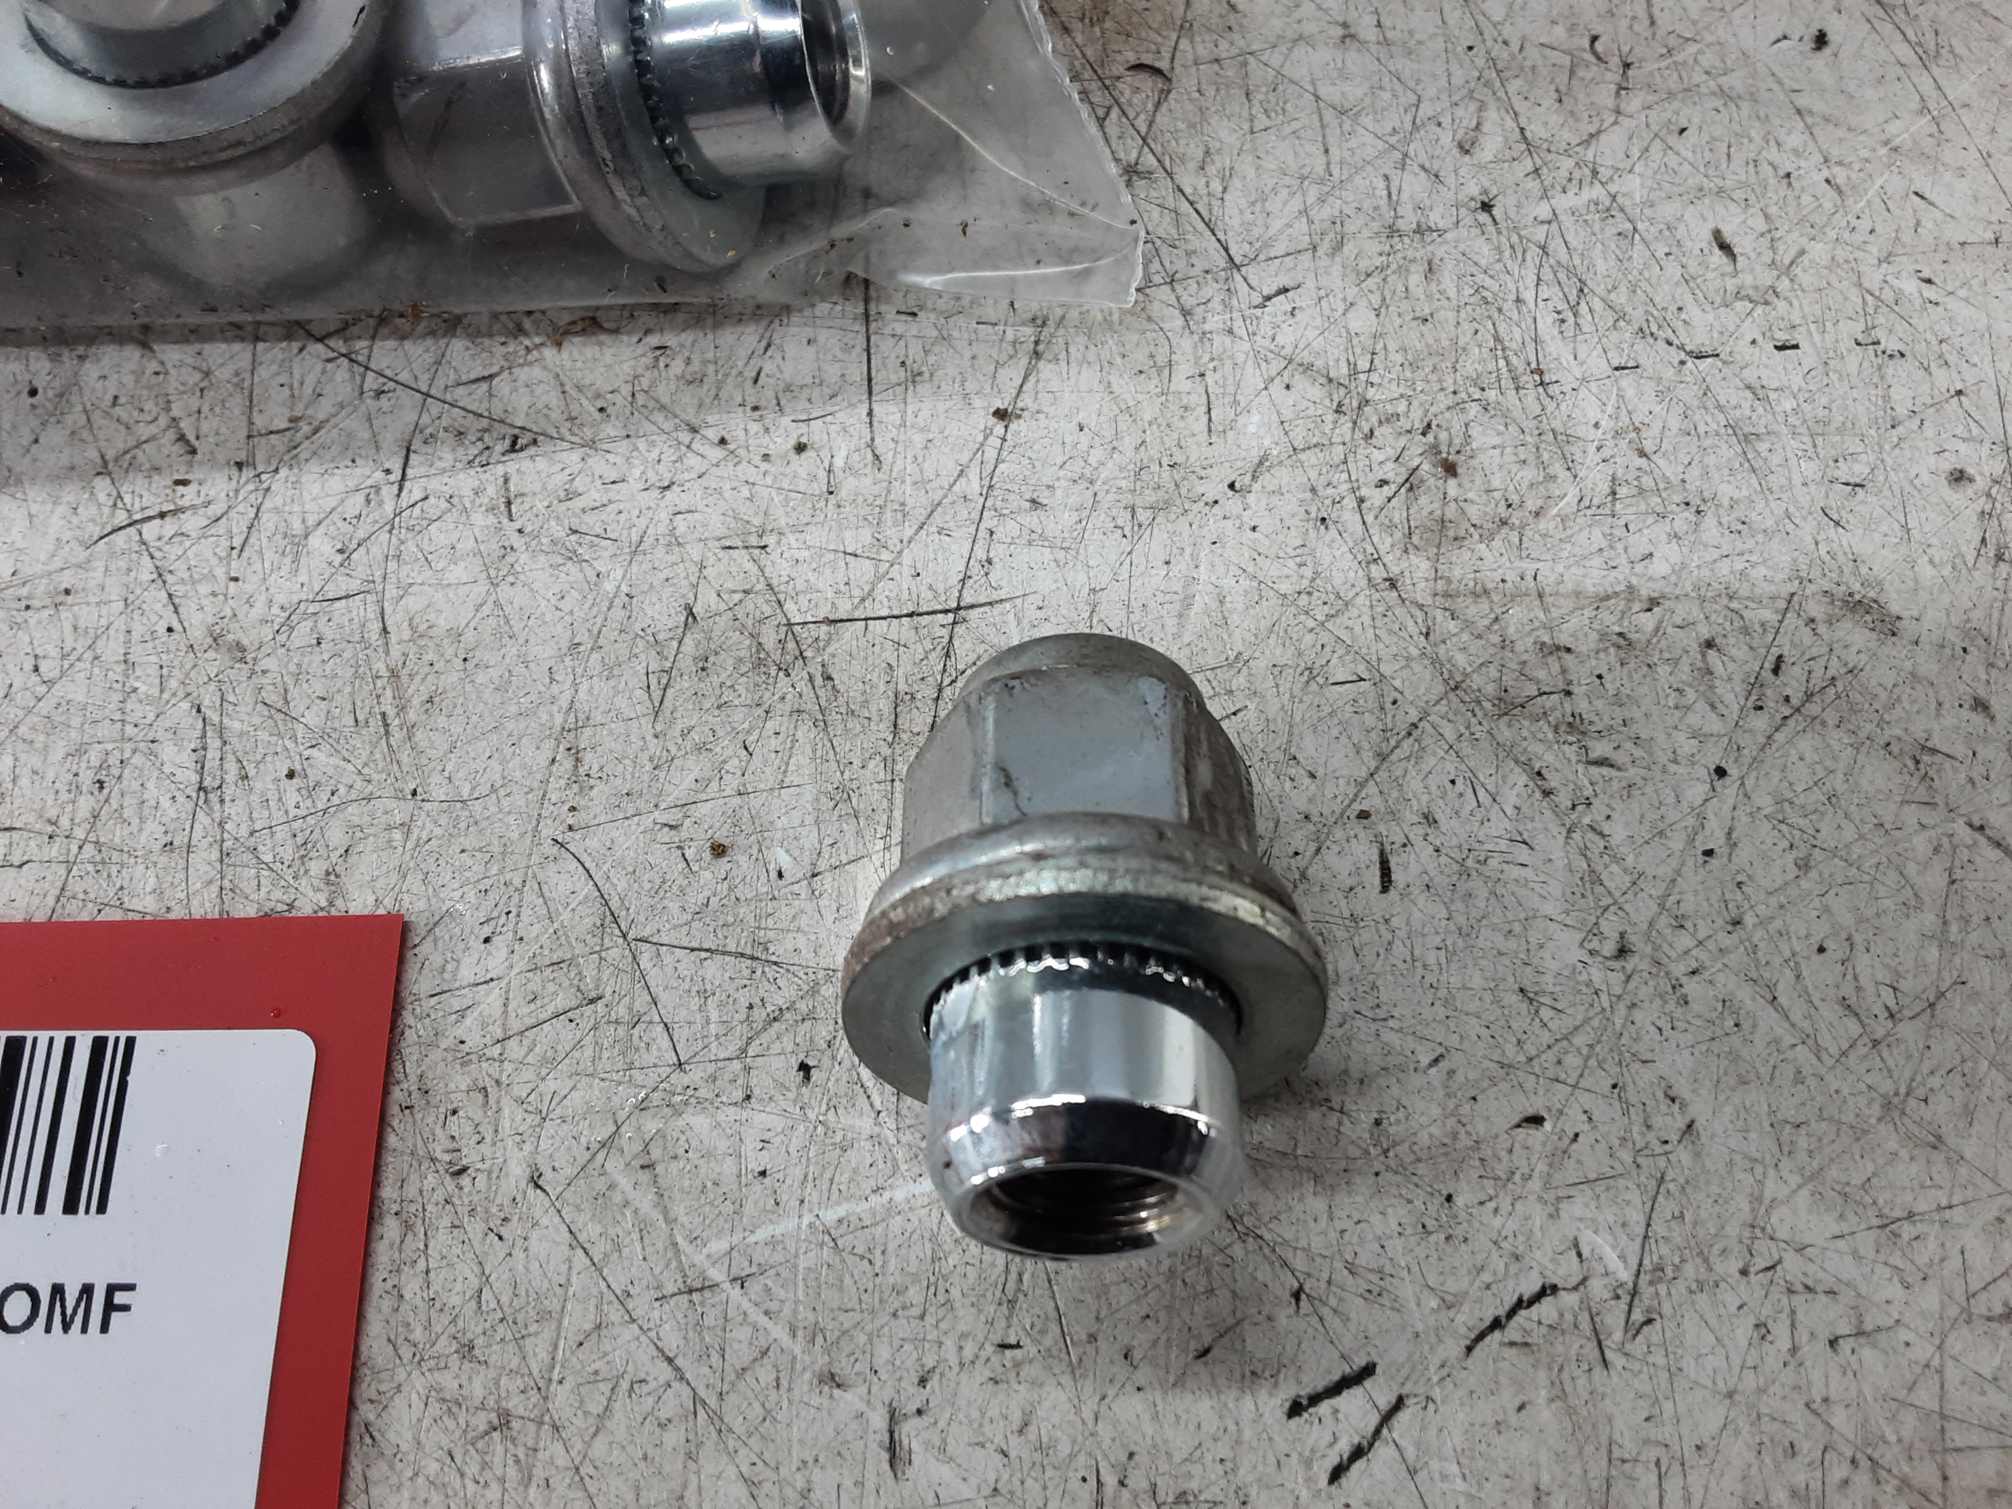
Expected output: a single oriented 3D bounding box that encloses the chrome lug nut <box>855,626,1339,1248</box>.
[{"bbox_3d":[0.005,0.011,0.103,0.030,0.030,0.039,1,52,0],"label":"chrome lug nut"}]

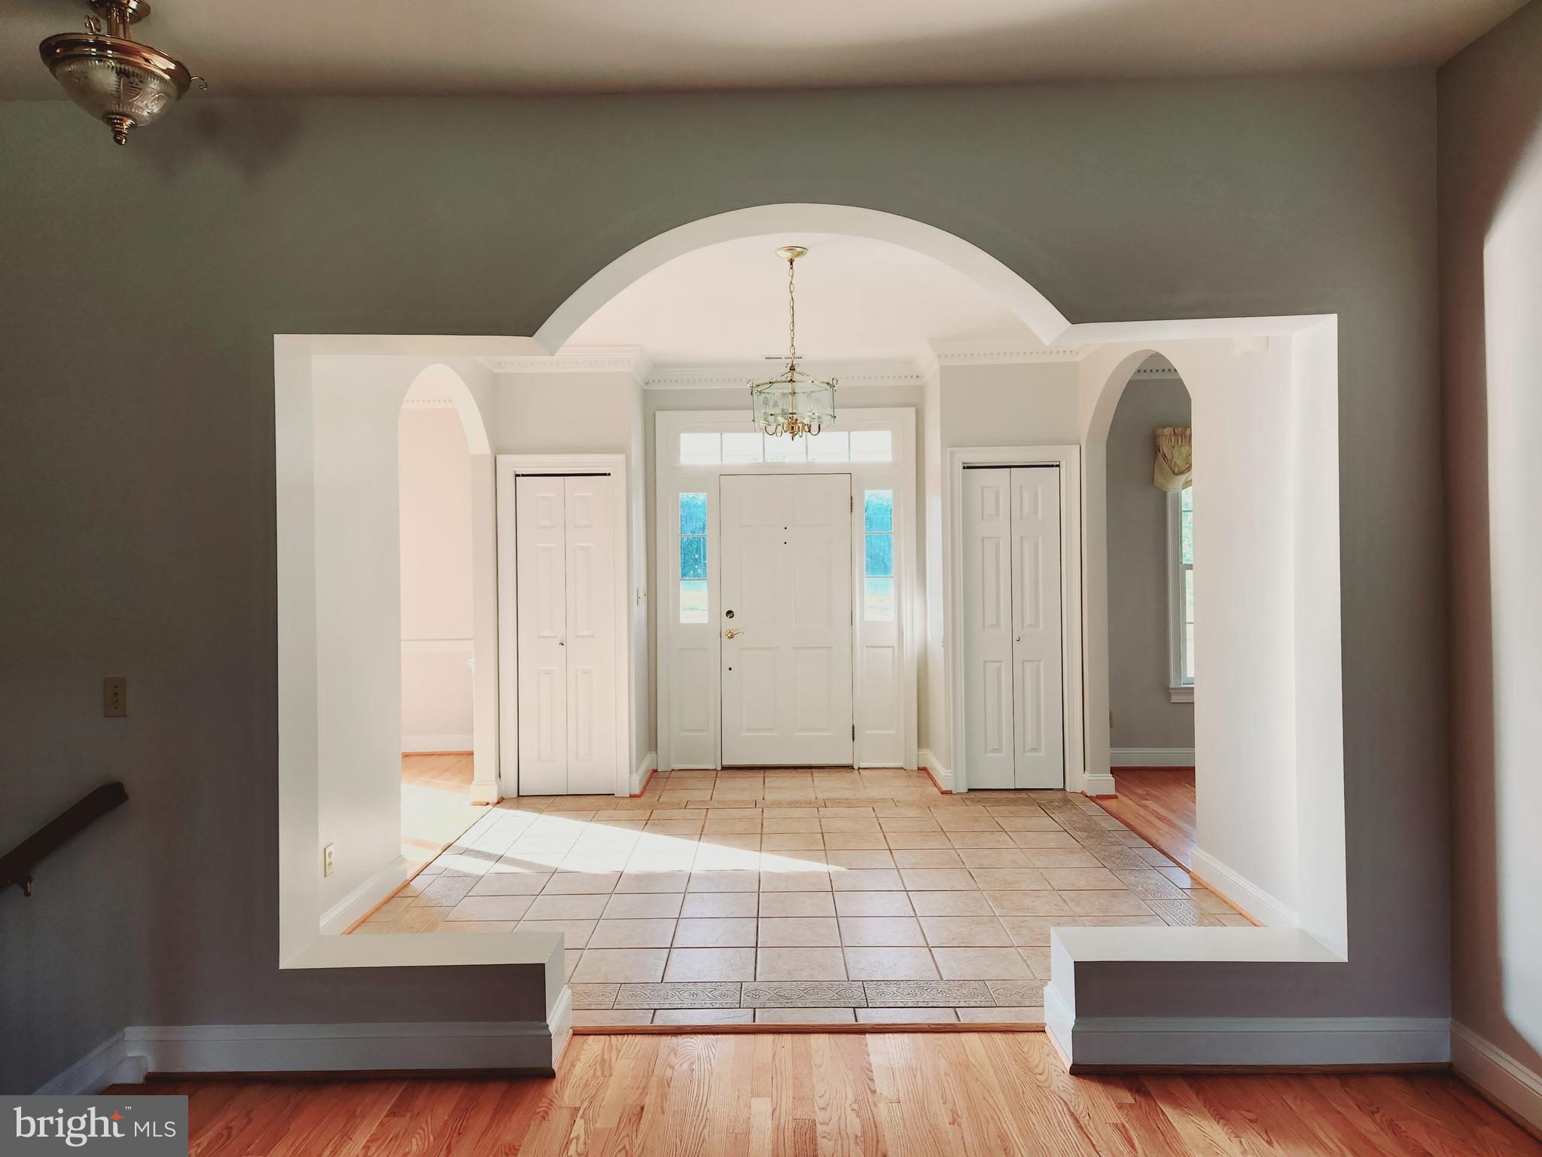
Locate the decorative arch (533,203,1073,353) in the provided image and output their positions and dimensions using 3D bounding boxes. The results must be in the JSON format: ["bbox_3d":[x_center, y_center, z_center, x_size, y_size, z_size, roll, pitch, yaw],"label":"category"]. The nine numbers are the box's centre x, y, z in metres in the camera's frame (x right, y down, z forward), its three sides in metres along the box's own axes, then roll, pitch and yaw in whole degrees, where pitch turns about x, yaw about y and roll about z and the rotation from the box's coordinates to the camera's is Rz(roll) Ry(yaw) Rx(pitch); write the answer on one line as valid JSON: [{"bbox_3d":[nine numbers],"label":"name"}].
[{"bbox_3d":[0.084,-0.847,2.907,1.460,0.341,0.247,-1,0,1],"label":"decorative arch"}]

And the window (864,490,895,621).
[{"bbox_3d":[0.756,-0.157,7.148,0.210,0.916,0.050,-1,0,1],"label":"window"}]

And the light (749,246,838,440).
[{"bbox_3d":[0.094,-1.013,4.431,0.383,0.824,0.383,-1,0,1],"label":"light"}]

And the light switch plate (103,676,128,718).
[{"bbox_3d":[-1.794,0.325,2.804,0.067,0.113,0.010,-1,0,1],"label":"light switch plate"}]

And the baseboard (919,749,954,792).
[{"bbox_3d":[1.061,1.240,6.671,0.096,0.142,0.876,-1,0,1],"label":"baseboard"}]

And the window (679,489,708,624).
[{"bbox_3d":[-0.540,-0.141,7.167,0.196,0.914,0.050,-1,0,1],"label":"window"}]

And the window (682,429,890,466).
[{"bbox_3d":[0.106,-0.915,7.160,1.486,0.240,0.050,-1,0,1],"label":"window"}]

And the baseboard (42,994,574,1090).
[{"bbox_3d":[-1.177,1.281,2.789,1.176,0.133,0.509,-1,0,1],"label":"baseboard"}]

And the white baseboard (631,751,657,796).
[{"bbox_3d":[-0.822,1.265,6.699,0.074,0.142,0.876,-1,0,1],"label":"white baseboard"}]

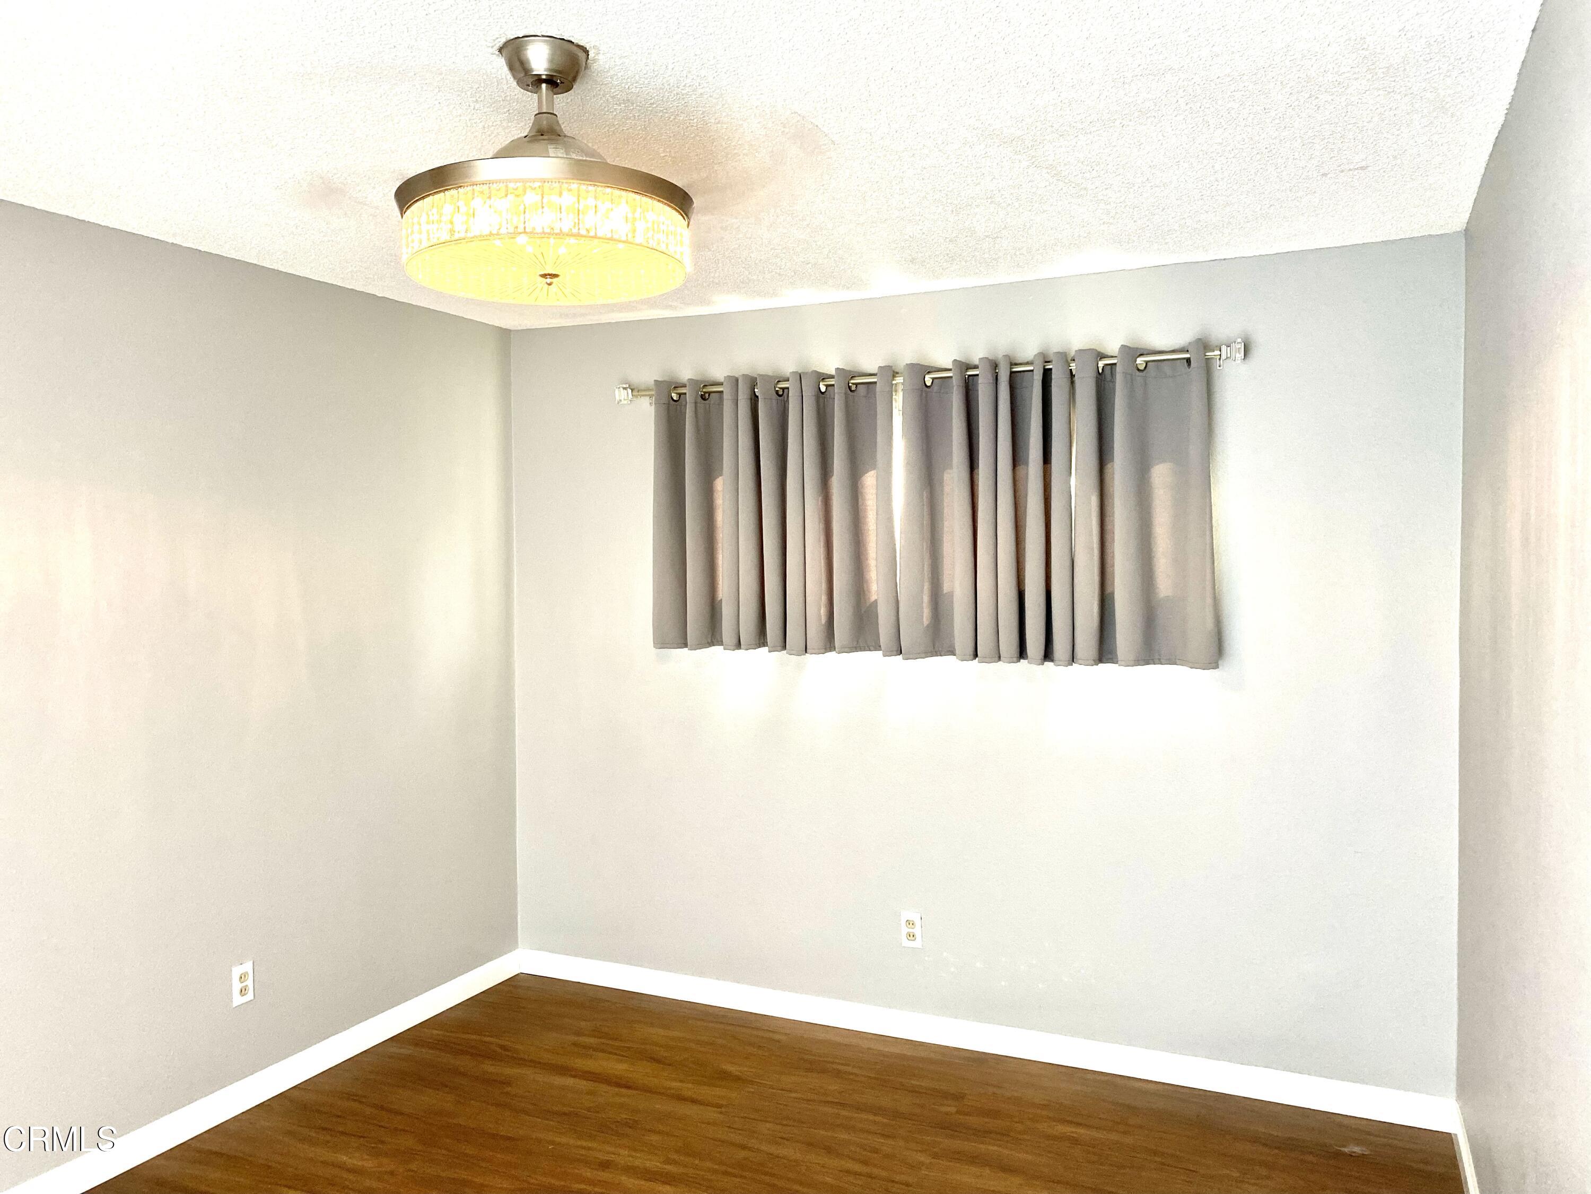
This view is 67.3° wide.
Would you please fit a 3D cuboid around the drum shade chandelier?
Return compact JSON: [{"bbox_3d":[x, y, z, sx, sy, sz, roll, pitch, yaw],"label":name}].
[{"bbox_3d":[-0.422,-0.735,2.034,0.497,0.368,0.497,0,2,0],"label":"drum shade chandelier"}]

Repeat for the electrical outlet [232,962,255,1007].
[{"bbox_3d":[-1.584,1.112,3.435,0.009,0.115,0.070,0,2,25],"label":"electrical outlet"}]

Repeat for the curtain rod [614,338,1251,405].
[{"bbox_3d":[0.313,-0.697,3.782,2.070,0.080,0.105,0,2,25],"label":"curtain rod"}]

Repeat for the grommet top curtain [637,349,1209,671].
[{"bbox_3d":[0.357,-0.268,3.763,1.830,0.925,0.110,0,2,25],"label":"grommet top curtain"}]

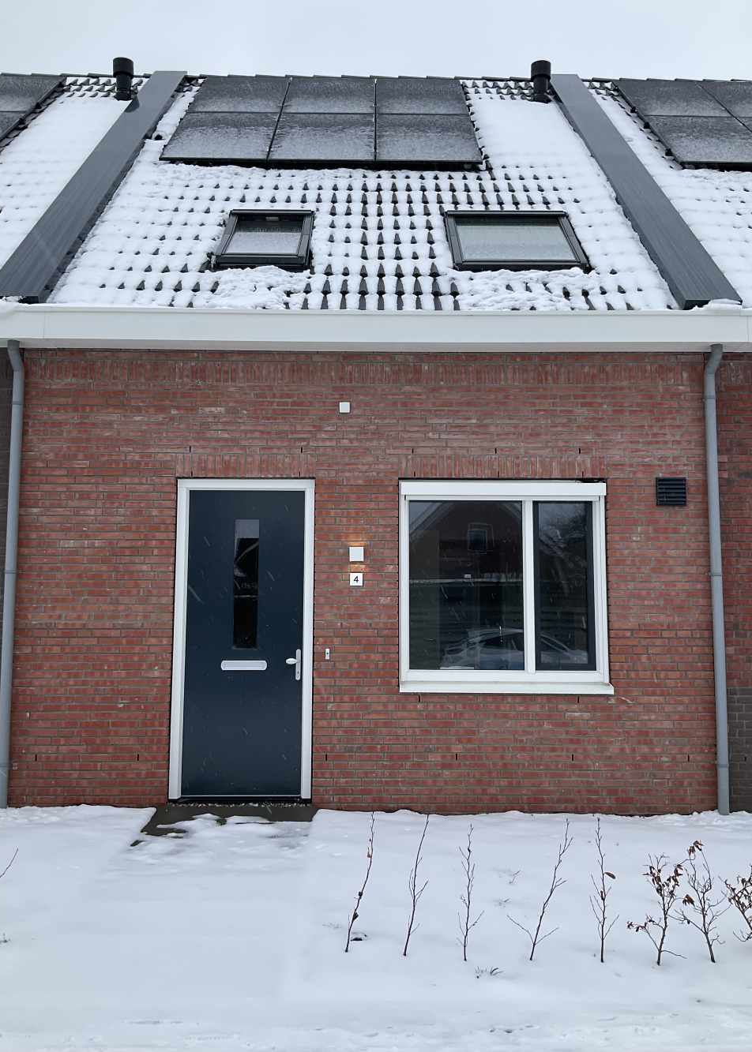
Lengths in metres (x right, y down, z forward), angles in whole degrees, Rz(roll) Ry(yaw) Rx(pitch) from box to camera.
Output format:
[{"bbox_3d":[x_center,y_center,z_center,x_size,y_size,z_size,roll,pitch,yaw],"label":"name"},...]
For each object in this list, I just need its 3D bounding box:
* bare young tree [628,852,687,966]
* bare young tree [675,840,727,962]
[{"bbox_3d":[1.227,1.680,3.862,0.266,0.469,0.240,0,-6,0],"label":"bare young tree"},{"bbox_3d":[1.434,1.653,3.888,0.232,0.519,0.220,0,-5,0],"label":"bare young tree"}]

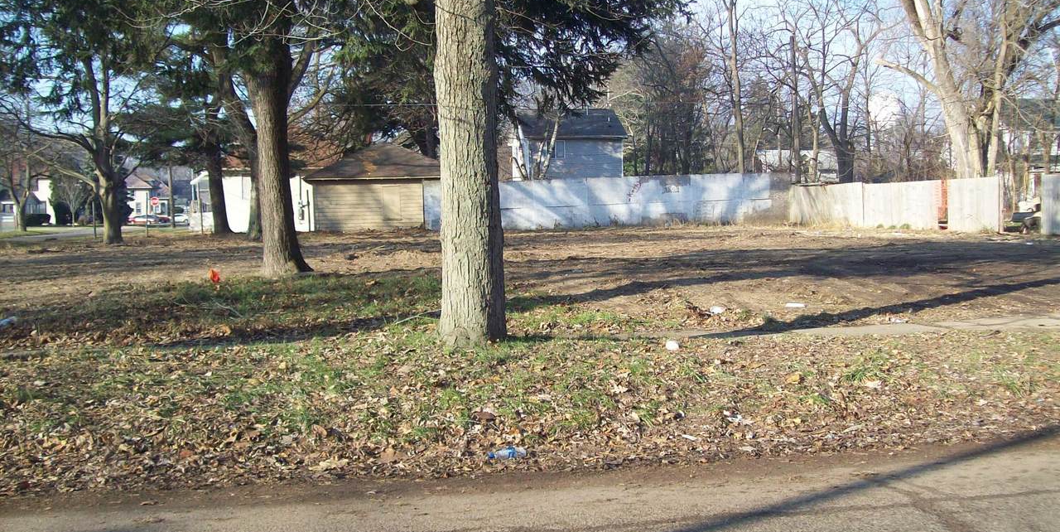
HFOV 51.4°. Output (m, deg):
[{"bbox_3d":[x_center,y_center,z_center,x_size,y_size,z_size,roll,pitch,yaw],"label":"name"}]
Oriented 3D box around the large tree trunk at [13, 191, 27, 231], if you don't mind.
[{"bbox_3d":[-33.750,-3.592,72.994,0.700,2.632,0.620,-1,3,0],"label":"large tree trunk"}]

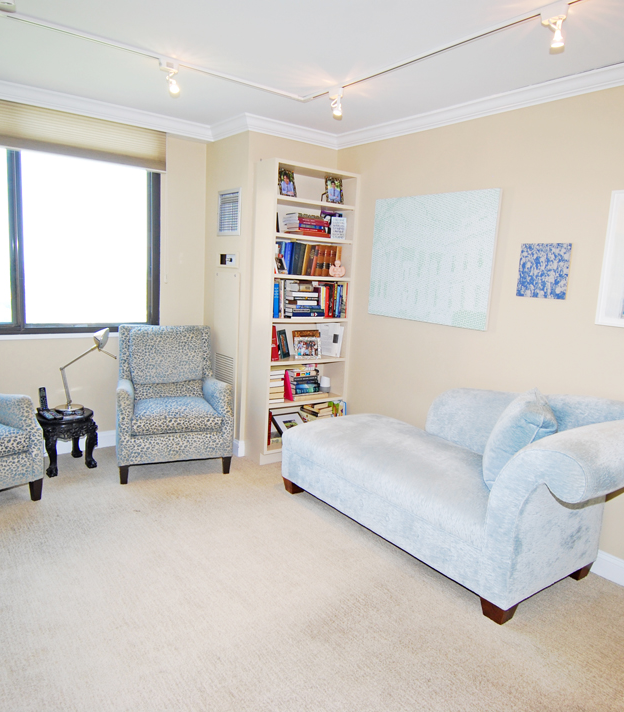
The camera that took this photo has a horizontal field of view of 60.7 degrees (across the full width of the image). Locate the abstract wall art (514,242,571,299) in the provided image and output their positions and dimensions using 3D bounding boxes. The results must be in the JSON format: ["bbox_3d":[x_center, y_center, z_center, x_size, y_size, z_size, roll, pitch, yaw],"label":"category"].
[{"bbox_3d":[1.315,-0.479,3.014,0.025,0.306,0.299,-4,11,-37],"label":"abstract wall art"}]

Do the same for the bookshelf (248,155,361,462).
[{"bbox_3d":[-0.086,-0.306,4.257,0.778,2.283,0.268,-4,11,-37],"label":"bookshelf"}]

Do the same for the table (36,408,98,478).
[{"bbox_3d":[-1.791,0.612,3.886,0.384,0.404,0.384,-4,11,-37],"label":"table"}]

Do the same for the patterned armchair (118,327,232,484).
[{"bbox_3d":[-1.074,0.322,4.078,0.798,0.995,0.838,0,10,-22],"label":"patterned armchair"}]

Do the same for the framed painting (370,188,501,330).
[{"bbox_3d":[0.801,-0.665,3.672,0.035,0.855,1.076,-4,11,-37],"label":"framed painting"}]

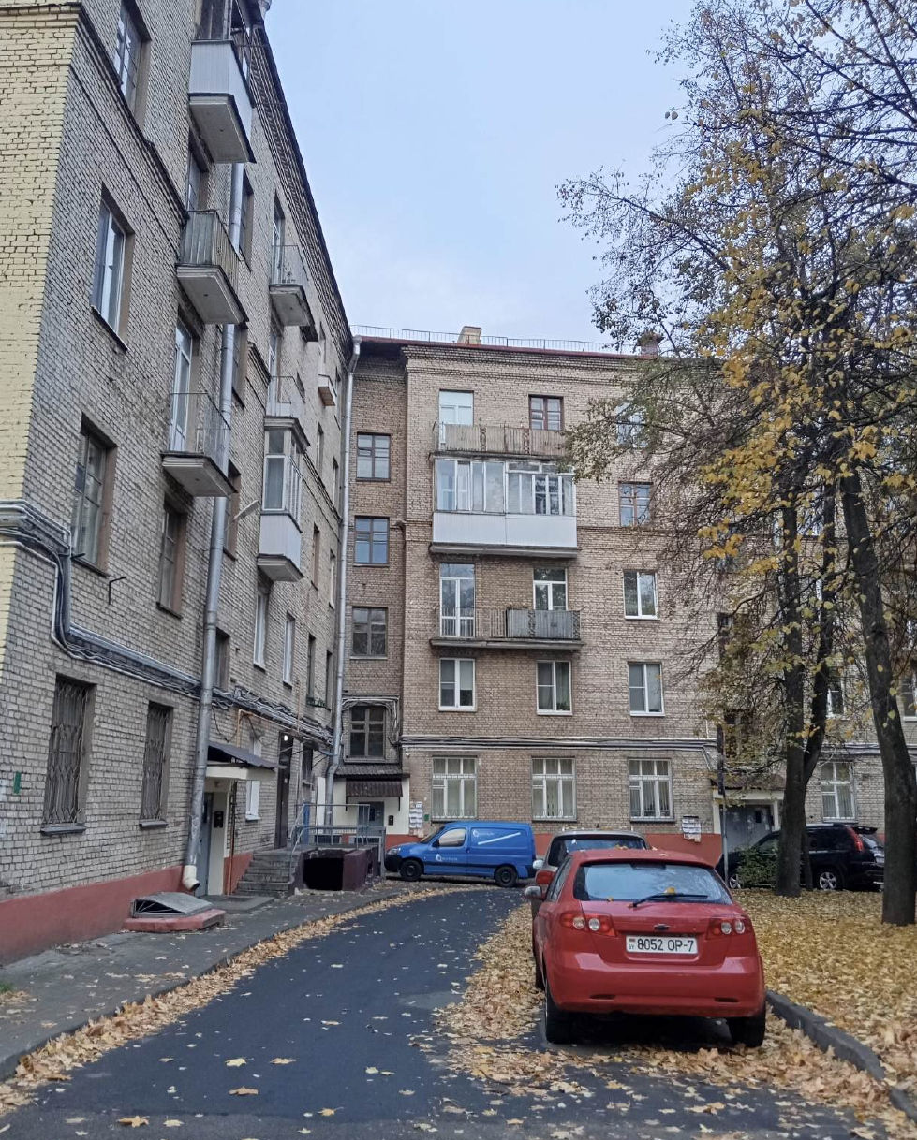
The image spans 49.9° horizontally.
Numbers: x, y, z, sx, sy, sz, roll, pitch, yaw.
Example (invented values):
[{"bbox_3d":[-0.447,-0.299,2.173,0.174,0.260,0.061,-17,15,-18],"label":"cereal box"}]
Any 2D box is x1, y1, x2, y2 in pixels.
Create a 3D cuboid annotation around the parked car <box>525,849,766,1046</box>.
[{"bbox_3d":[1.595,3.372,9.311,1.760,1.450,4.300,0,-14,2],"label":"parked car"}]

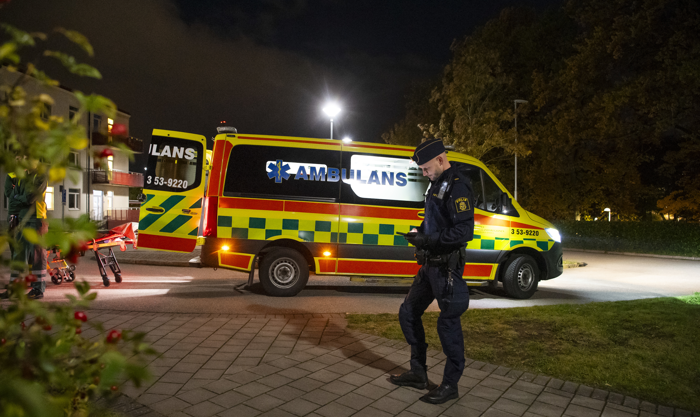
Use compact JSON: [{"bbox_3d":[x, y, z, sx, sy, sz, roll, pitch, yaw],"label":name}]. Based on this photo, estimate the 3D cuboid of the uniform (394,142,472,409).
[{"bbox_3d":[0.600,0.410,3.300,0.600,1.800,0.550,0,0,-13],"label":"uniform"}]

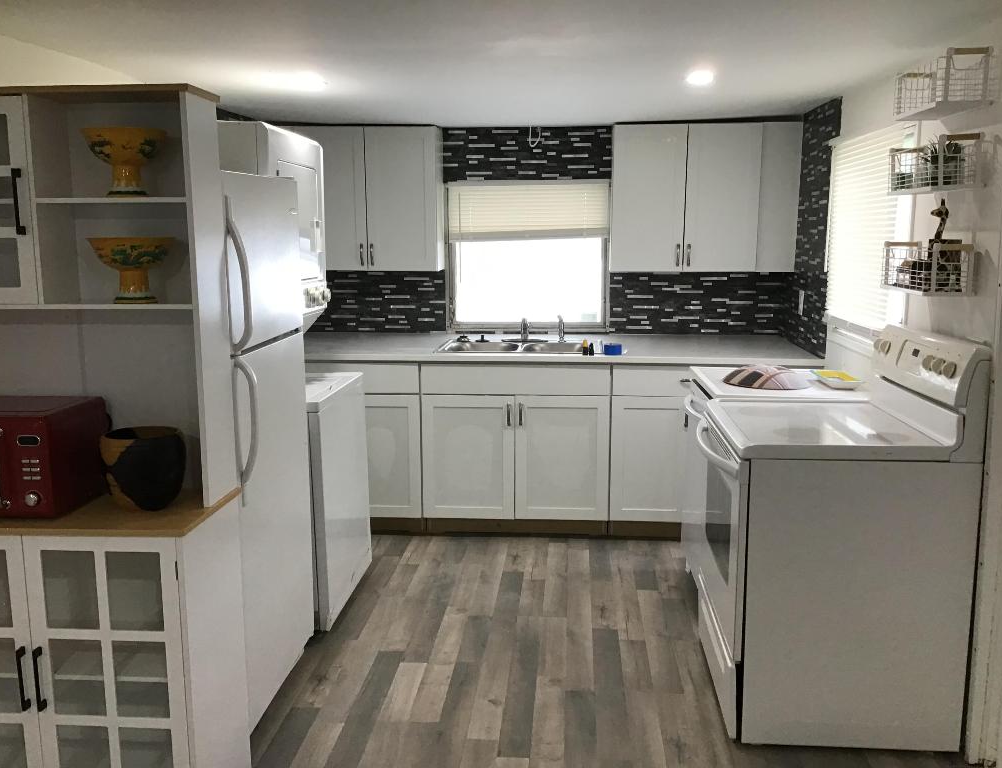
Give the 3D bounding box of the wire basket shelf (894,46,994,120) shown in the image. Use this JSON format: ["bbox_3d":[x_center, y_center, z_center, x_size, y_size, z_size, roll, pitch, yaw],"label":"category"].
[{"bbox_3d":[1.348,-0.912,2.817,0.145,0.158,0.390,1,10,4],"label":"wire basket shelf"}]

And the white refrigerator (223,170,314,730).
[{"bbox_3d":[-1.073,0.174,2.992,0.750,1.678,0.720,1,10,4],"label":"white refrigerator"}]

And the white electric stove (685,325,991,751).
[{"bbox_3d":[1.014,0.426,2.940,0.695,1.173,0.740,1,10,4],"label":"white electric stove"}]

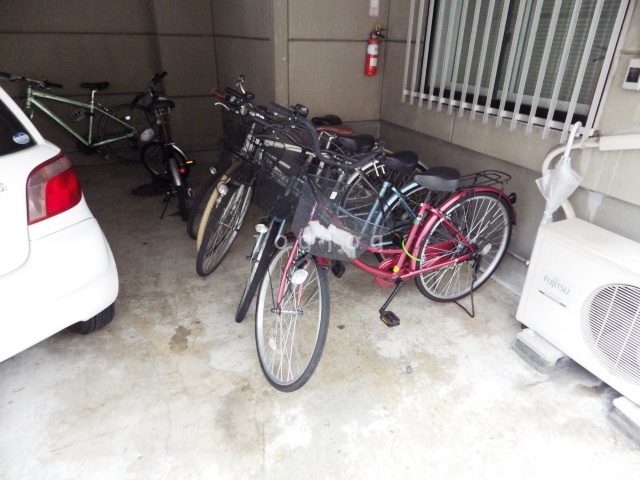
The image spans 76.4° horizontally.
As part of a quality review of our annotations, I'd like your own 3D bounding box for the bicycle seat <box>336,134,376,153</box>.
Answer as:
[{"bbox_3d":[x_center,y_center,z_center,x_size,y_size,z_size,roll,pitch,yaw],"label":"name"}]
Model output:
[{"bbox_3d":[0.229,-0.606,2.552,0.265,0.100,0.200,-11,29,-21],"label":"bicycle seat"}]

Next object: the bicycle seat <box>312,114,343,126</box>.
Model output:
[{"bbox_3d":[0.057,-0.909,3.092,0.265,0.085,0.170,-11,29,-21],"label":"bicycle seat"}]

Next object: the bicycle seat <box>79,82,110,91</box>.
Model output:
[{"bbox_3d":[-2.447,-1.673,4.432,0.275,0.080,0.155,-11,29,-21],"label":"bicycle seat"}]

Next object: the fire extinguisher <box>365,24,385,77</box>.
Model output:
[{"bbox_3d":[0.431,-1.527,3.276,0.150,0.385,0.125,-12,29,-22],"label":"fire extinguisher"}]

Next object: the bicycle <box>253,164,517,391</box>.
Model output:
[{"bbox_3d":[0.481,-0.011,1.970,1.480,1.030,0.610,-11,29,-21],"label":"bicycle"}]

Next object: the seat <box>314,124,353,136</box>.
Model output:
[{"bbox_3d":[0.086,-0.755,2.803,0.275,0.075,0.160,-11,29,-21],"label":"seat"}]

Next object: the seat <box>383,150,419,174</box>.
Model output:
[{"bbox_3d":[0.428,-0.428,2.219,0.265,0.100,0.200,-11,29,-21],"label":"seat"}]

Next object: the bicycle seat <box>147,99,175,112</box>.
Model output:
[{"bbox_3d":[-1.351,-1.143,3.457,0.205,0.100,0.260,-11,29,-20],"label":"bicycle seat"}]

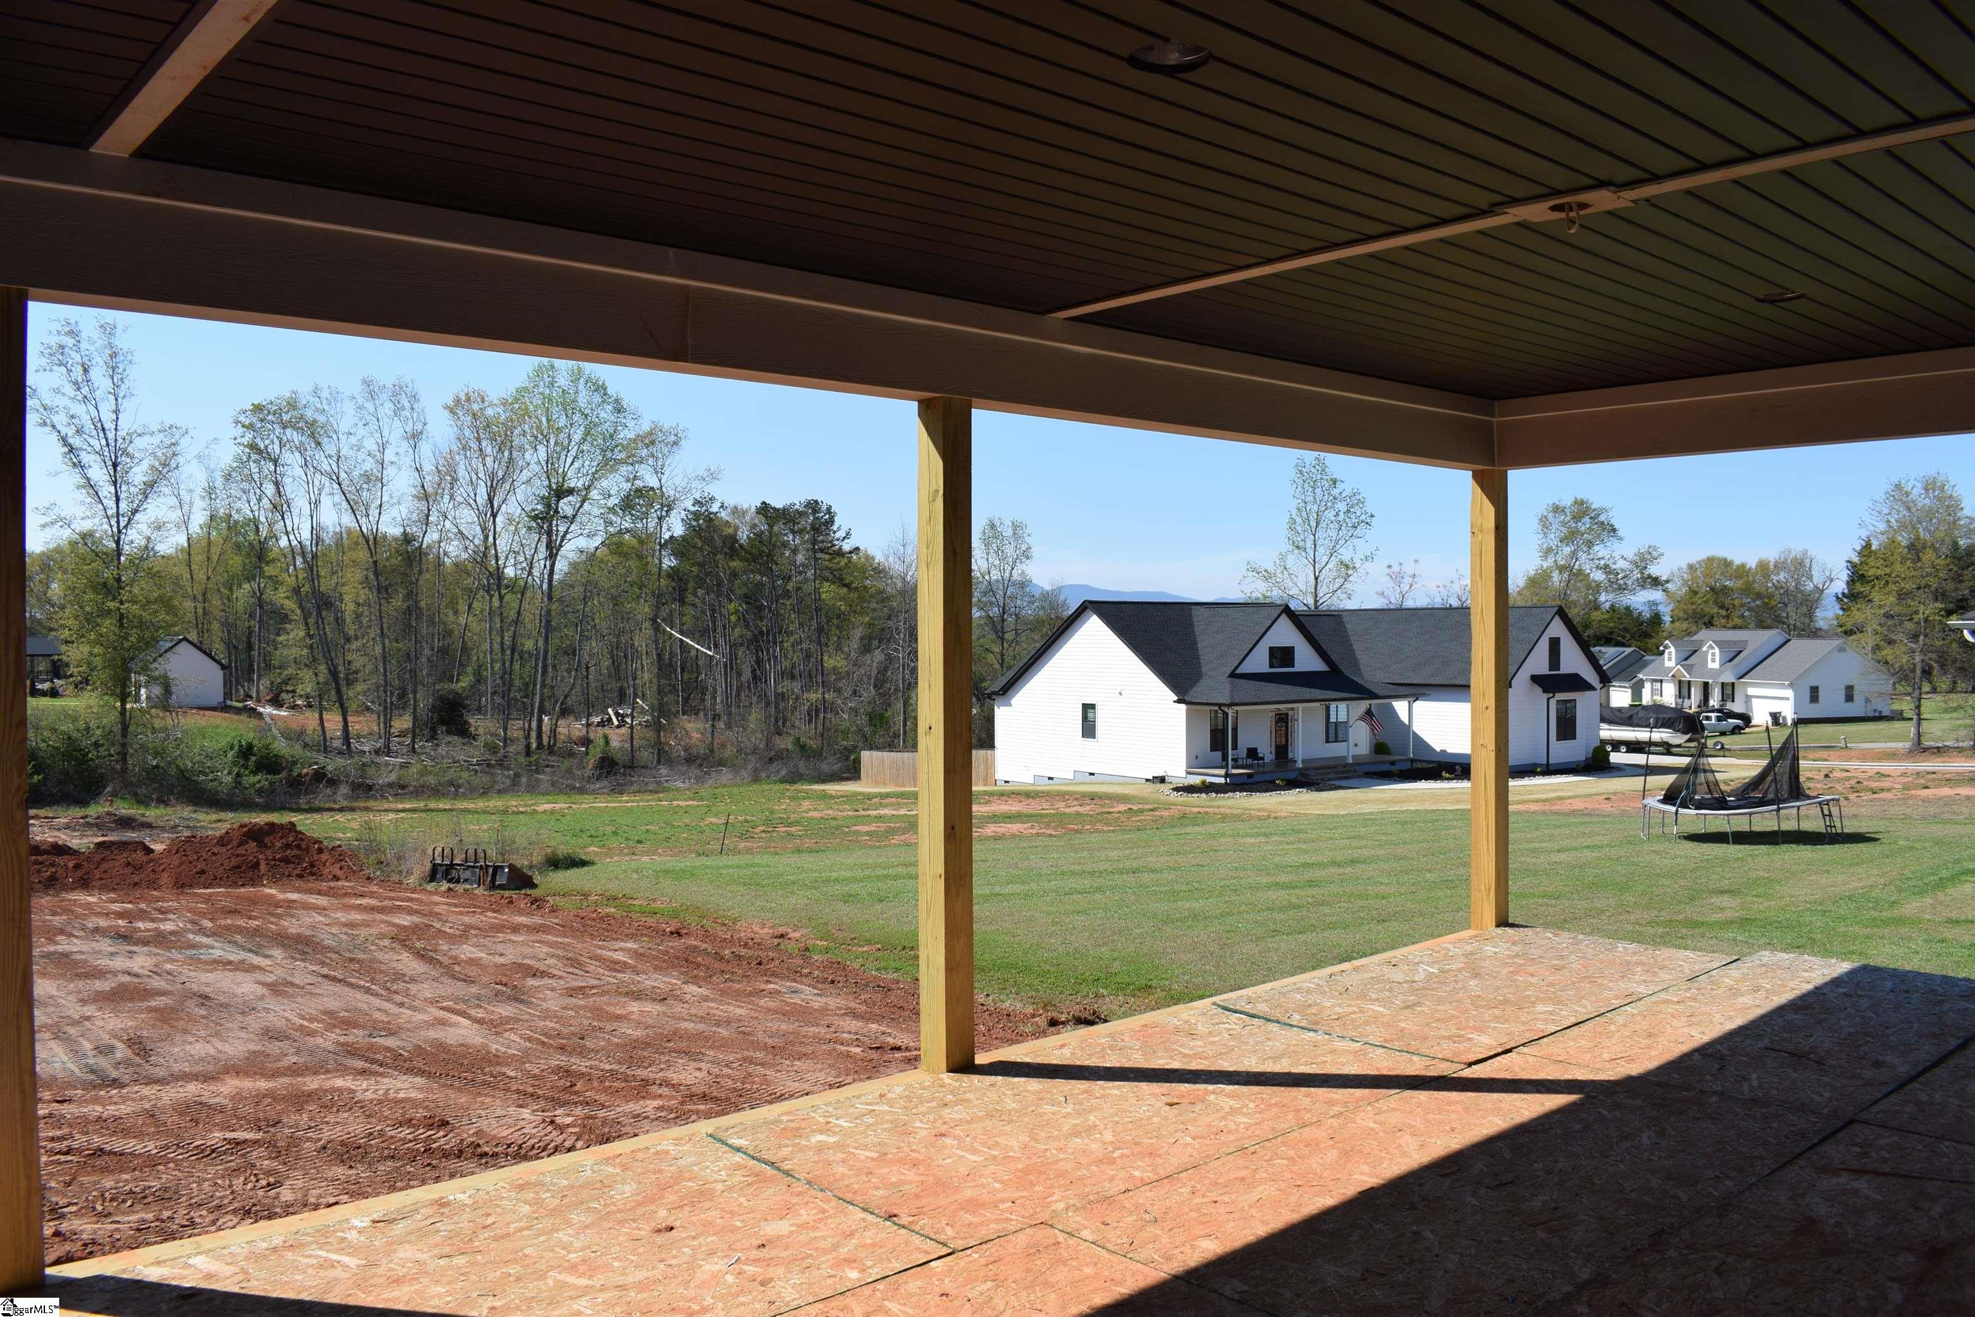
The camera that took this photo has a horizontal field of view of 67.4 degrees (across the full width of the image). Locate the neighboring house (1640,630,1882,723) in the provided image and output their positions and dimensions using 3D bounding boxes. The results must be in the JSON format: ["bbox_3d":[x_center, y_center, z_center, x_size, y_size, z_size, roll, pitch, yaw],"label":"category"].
[{"bbox_3d":[63.100,1.250,121.000,9.000,7.000,22.000,0,1,-5],"label":"neighboring house"}]

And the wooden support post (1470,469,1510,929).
[{"bbox_3d":[2.703,0.223,7.939,0.140,2.430,0.140,-1,1,-41],"label":"wooden support post"}]

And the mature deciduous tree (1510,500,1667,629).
[{"bbox_3d":[54.900,-4.600,135.000,12.500,20.200,12.500,0,1,24],"label":"mature deciduous tree"}]

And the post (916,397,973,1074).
[{"bbox_3d":[-0.150,0.283,5.406,0.140,2.430,0.140,-1,1,-41],"label":"post"}]

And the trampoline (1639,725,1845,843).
[{"bbox_3d":[17.100,2.770,33.500,4.270,2.650,4.270,0,1,27],"label":"trampoline"}]

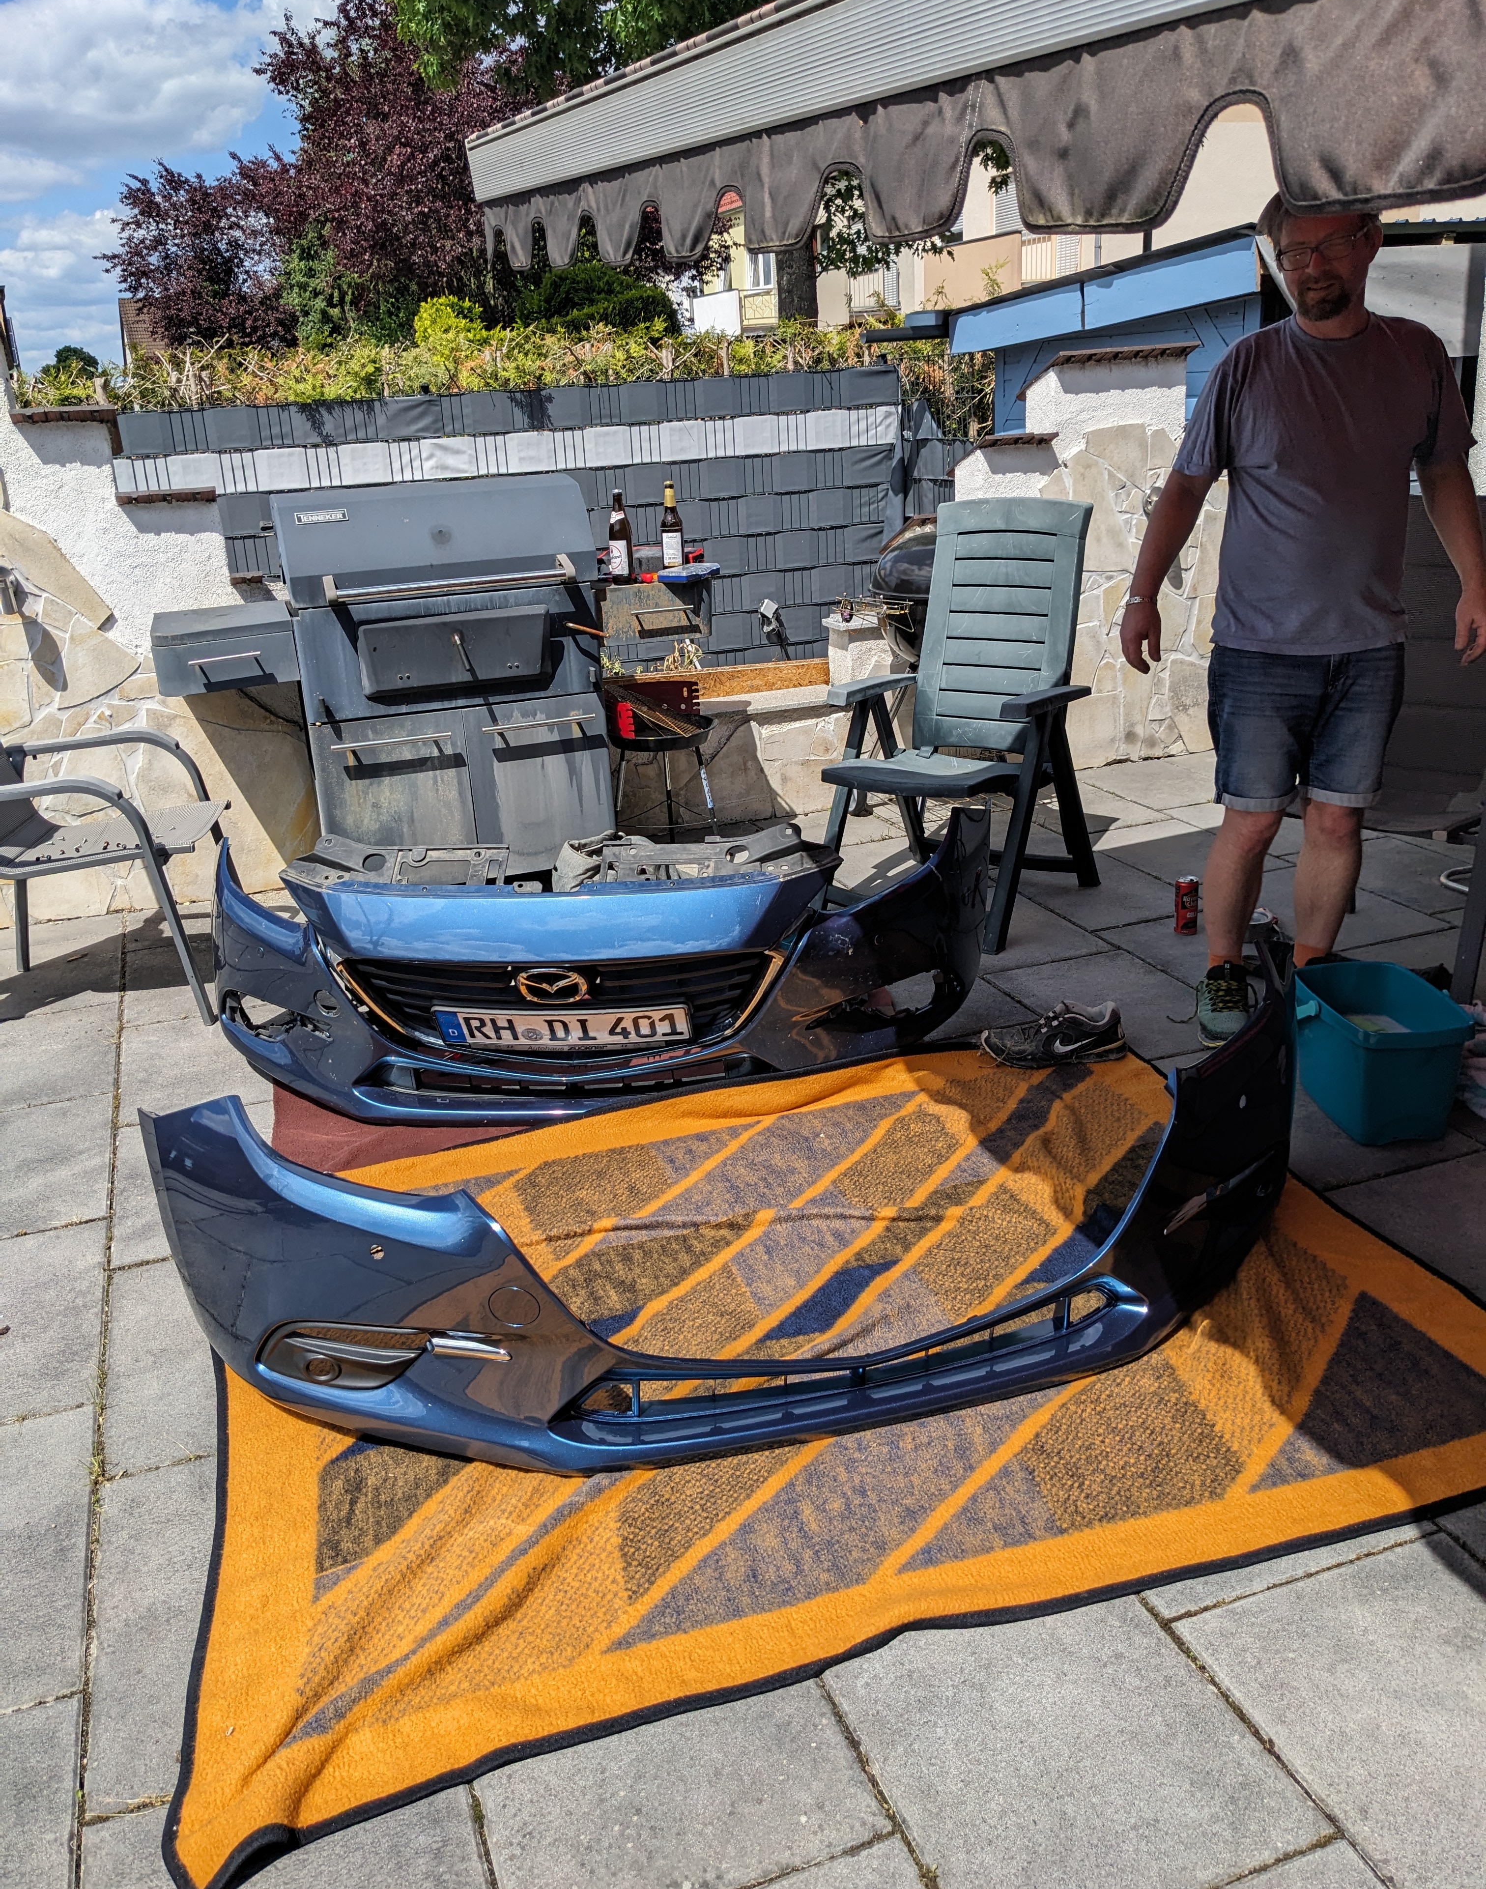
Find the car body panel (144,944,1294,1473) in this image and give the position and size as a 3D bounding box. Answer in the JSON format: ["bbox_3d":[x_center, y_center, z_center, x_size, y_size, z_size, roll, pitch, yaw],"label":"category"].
[{"bbox_3d":[0.112,0.374,2.310,1.880,0.480,0.560,-8,20,-12],"label":"car body panel"}]

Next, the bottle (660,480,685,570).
[{"bbox_3d":[-0.206,-1.229,4.573,0.066,0.266,0.066,-4,20,-1],"label":"bottle"}]

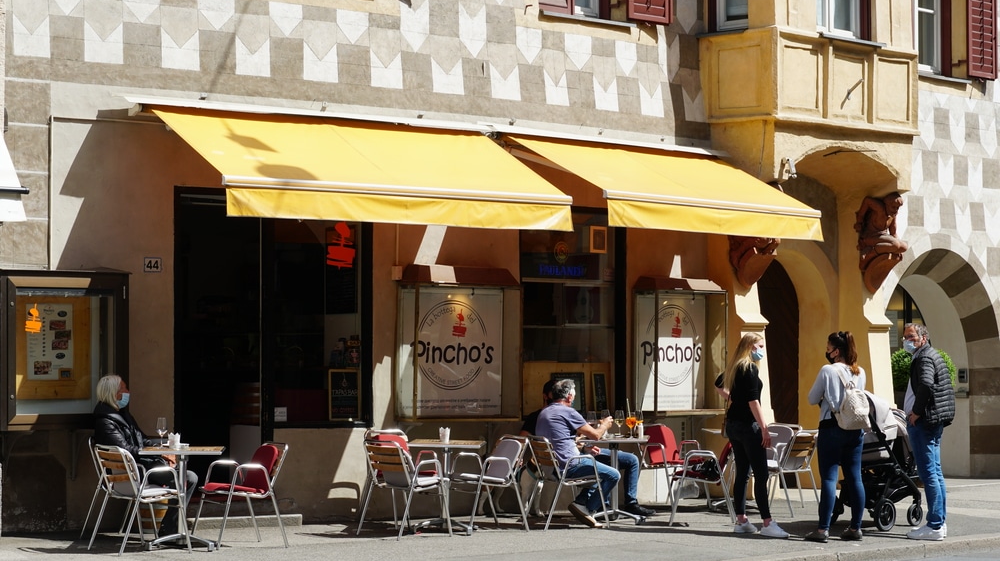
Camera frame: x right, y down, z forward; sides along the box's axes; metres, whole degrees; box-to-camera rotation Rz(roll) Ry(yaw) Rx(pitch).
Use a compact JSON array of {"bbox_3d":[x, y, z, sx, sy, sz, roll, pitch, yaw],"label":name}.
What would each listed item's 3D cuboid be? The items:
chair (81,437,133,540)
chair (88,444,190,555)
[{"bbox_3d":[-2.834,1.609,18.016,0.585,0.765,0.535,-1,-2,25],"label":"chair"},{"bbox_3d":[-2.621,1.593,17.044,0.585,0.765,0.535,1,-3,-35],"label":"chair"}]

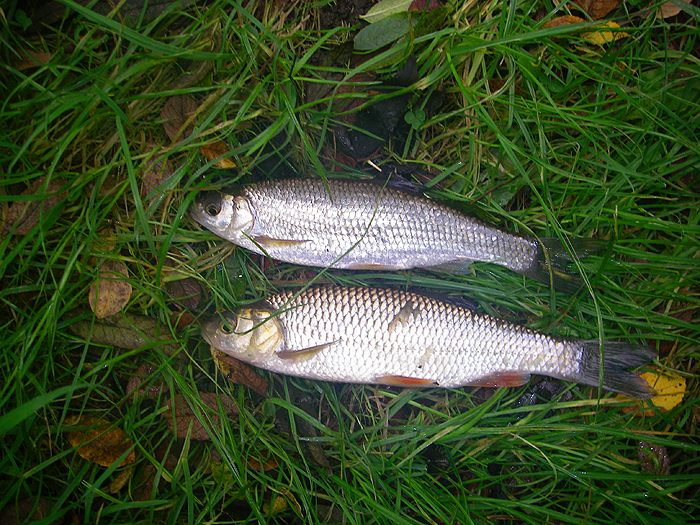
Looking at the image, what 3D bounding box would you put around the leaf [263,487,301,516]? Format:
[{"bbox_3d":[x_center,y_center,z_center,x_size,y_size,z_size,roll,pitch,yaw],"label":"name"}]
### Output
[{"bbox_3d":[-0.051,0.181,0.581,0.031,0.012,0.021,-3,70,-1],"label":"leaf"}]

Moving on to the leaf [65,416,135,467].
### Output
[{"bbox_3d":[-0.194,0.139,0.596,0.068,0.014,0.031,27,72,9],"label":"leaf"}]

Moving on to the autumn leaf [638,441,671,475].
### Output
[{"bbox_3d":[0.198,0.127,0.499,0.020,0.009,0.025,-38,78,-10],"label":"autumn leaf"}]

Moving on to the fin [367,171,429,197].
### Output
[{"bbox_3d":[0.035,-0.056,0.548,0.044,0.008,0.014,24,75,7],"label":"fin"}]

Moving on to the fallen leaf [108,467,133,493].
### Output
[{"bbox_3d":[-0.149,0.141,0.499,0.008,0.007,0.021,40,78,10],"label":"fallen leaf"}]

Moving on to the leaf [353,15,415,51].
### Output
[{"bbox_3d":[0.035,-0.219,0.730,0.069,0.010,0.029,-25,72,-9],"label":"leaf"}]

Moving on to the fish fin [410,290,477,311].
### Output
[{"bbox_3d":[0.074,0.031,0.612,0.054,0.006,0.016,11,70,4],"label":"fish fin"}]

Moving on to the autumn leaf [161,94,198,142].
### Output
[{"bbox_3d":[-0.126,-0.106,0.570,0.028,0.009,0.042,0,74,0],"label":"autumn leaf"}]

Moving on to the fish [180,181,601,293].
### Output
[{"bbox_3d":[0.037,-0.026,0.629,0.337,0.042,0.078,6,70,2],"label":"fish"}]

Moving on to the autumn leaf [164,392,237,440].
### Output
[{"bbox_3d":[-0.099,0.101,0.509,0.051,0.010,0.030,-3,74,-1],"label":"autumn leaf"}]

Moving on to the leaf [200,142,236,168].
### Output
[{"bbox_3d":[-0.096,-0.078,0.558,0.033,0.009,0.013,35,77,9],"label":"leaf"}]

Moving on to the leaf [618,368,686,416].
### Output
[{"bbox_3d":[0.239,0.103,0.609,0.057,0.010,0.034,-7,70,-2],"label":"leaf"}]

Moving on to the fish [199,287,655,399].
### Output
[{"bbox_3d":[0.060,0.063,0.597,0.351,0.048,0.067,5,70,2],"label":"fish"}]

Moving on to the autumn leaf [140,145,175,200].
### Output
[{"bbox_3d":[-0.140,-0.065,0.559,0.025,0.009,0.046,-11,74,-3],"label":"autumn leaf"}]

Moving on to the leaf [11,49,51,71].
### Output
[{"bbox_3d":[-0.243,-0.154,0.584,0.033,0.008,0.016,-21,75,-6],"label":"leaf"}]

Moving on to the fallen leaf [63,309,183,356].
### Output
[{"bbox_3d":[-0.185,0.058,0.631,0.106,0.012,0.028,14,71,5],"label":"fallen leaf"}]

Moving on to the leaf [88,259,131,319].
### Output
[{"bbox_3d":[-0.164,0.018,0.526,0.029,0.010,0.044,16,75,4],"label":"leaf"}]

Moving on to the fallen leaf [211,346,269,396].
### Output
[{"bbox_3d":[-0.072,0.071,0.515,0.048,0.010,0.021,33,77,9],"label":"fallen leaf"}]

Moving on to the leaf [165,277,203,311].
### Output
[{"bbox_3d":[-0.138,0.026,0.642,0.031,0.010,0.030,0,70,0],"label":"leaf"}]

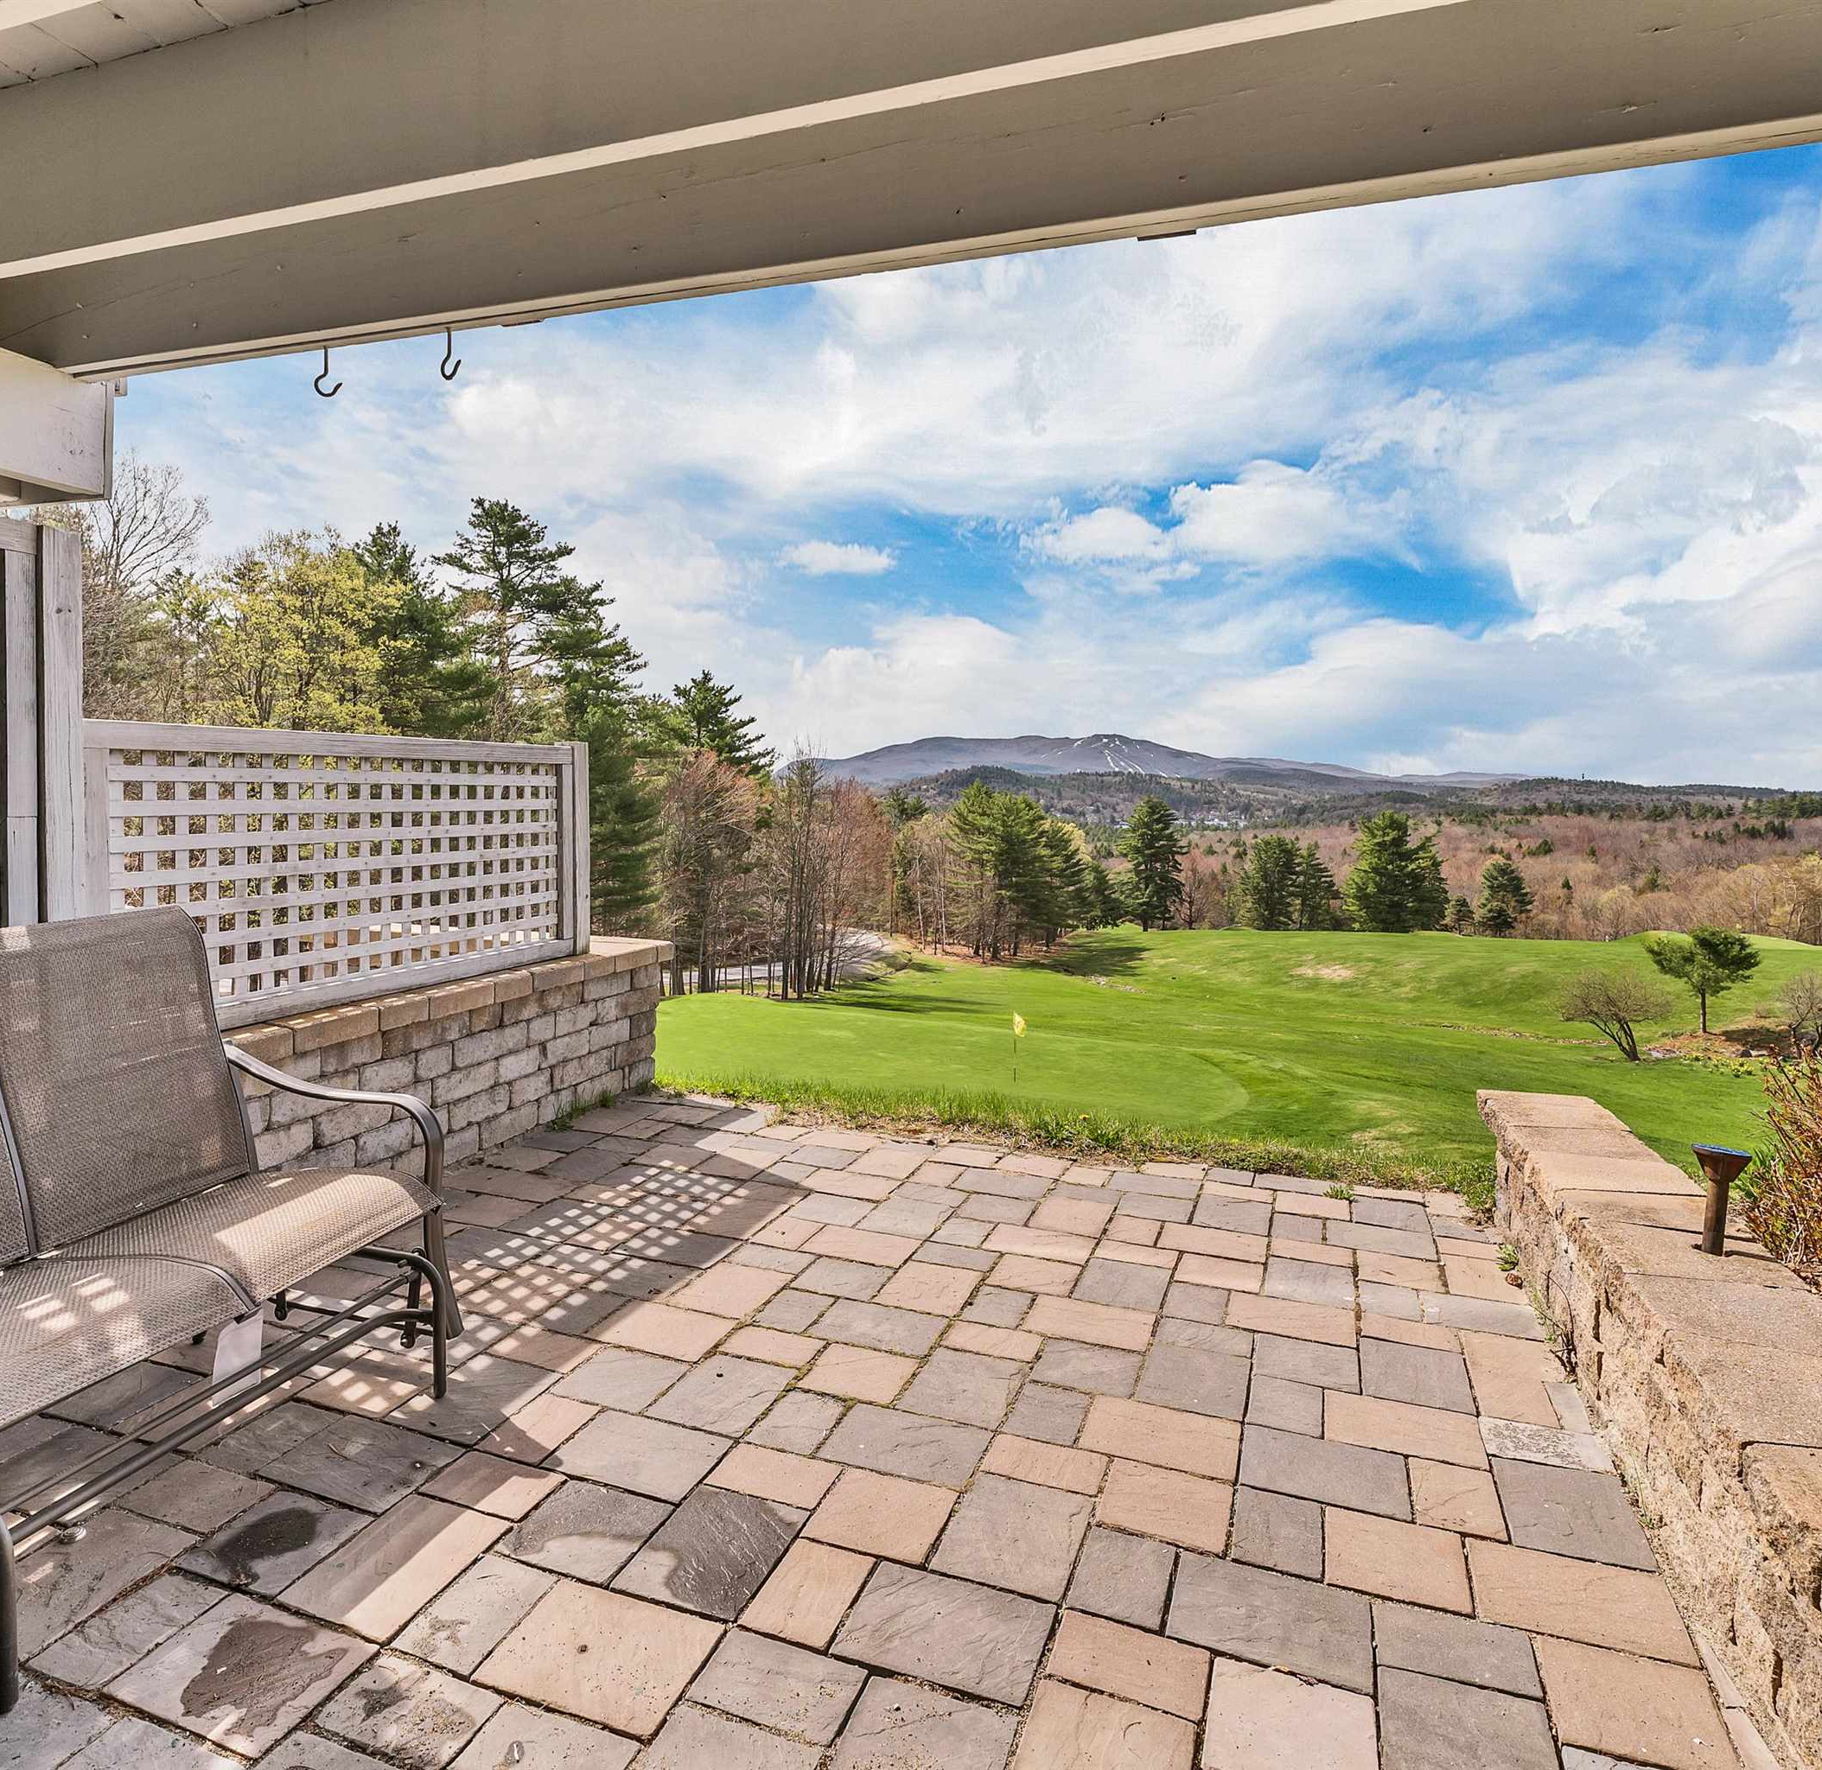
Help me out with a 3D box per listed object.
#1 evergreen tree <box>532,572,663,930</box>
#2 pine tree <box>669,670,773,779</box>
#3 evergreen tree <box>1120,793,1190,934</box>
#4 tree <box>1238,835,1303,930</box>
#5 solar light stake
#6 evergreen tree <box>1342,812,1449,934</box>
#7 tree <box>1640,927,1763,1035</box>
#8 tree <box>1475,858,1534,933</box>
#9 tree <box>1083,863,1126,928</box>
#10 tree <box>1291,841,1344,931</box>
[{"bbox_3d":[-18.445,-6.573,60.000,7.721,23.276,7.721,0,5,-17],"label":"evergreen tree"},{"bbox_3d":[-14.617,-5.276,75.000,9.023,20.804,9.023,1,5,-11],"label":"pine tree"},{"bbox_3d":[25.969,-2.101,110.000,6.883,14.372,6.883,3,5,13],"label":"evergreen tree"},{"bbox_3d":[38.931,-0.113,112.000,6.589,10.581,6.589,3,5,19],"label":"tree"},{"bbox_3d":[1.620,0.629,2.049,0.096,0.208,0.096,6,7,39],"label":"solar light stake"},{"bbox_3d":[51.607,-1.327,110.000,10.005,12.824,10.005,4,6,25],"label":"evergreen tree"},{"bbox_3d":[31.469,3.750,41.000,3.856,4.368,3.856,6,7,38],"label":"tree"},{"bbox_3d":[67.468,1.411,117.000,5.906,8.937,5.906,5,6,30],"label":"tree"},{"bbox_3d":[19.515,1.055,105.000,5.393,7.176,5.393,3,5,11],"label":"tree"},{"bbox_3d":[44.501,0.341,113.000,6.126,9.767,6.126,4,6,21],"label":"tree"}]

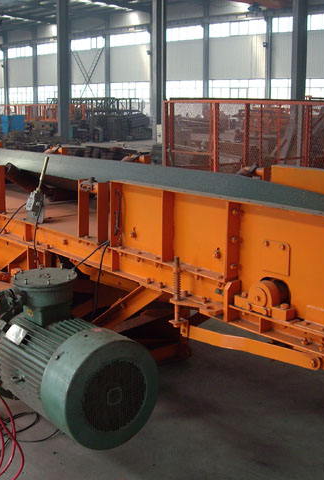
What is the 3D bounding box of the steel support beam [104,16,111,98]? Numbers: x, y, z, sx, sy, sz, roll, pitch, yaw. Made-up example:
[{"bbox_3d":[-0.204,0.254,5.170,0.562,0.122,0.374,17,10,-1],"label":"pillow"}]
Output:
[{"bbox_3d":[-4.643,-14.745,60.153,0.400,8.700,0.270,-10,15,-40],"label":"steel support beam"}]

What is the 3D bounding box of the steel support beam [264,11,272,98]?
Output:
[{"bbox_3d":[7.108,-11.864,46.906,0.400,8.200,0.270,-10,15,-40],"label":"steel support beam"}]

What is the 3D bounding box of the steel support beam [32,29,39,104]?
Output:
[{"bbox_3d":[-12.438,-16.430,69.047,0.400,8.700,0.270,-10,15,-40],"label":"steel support beam"}]

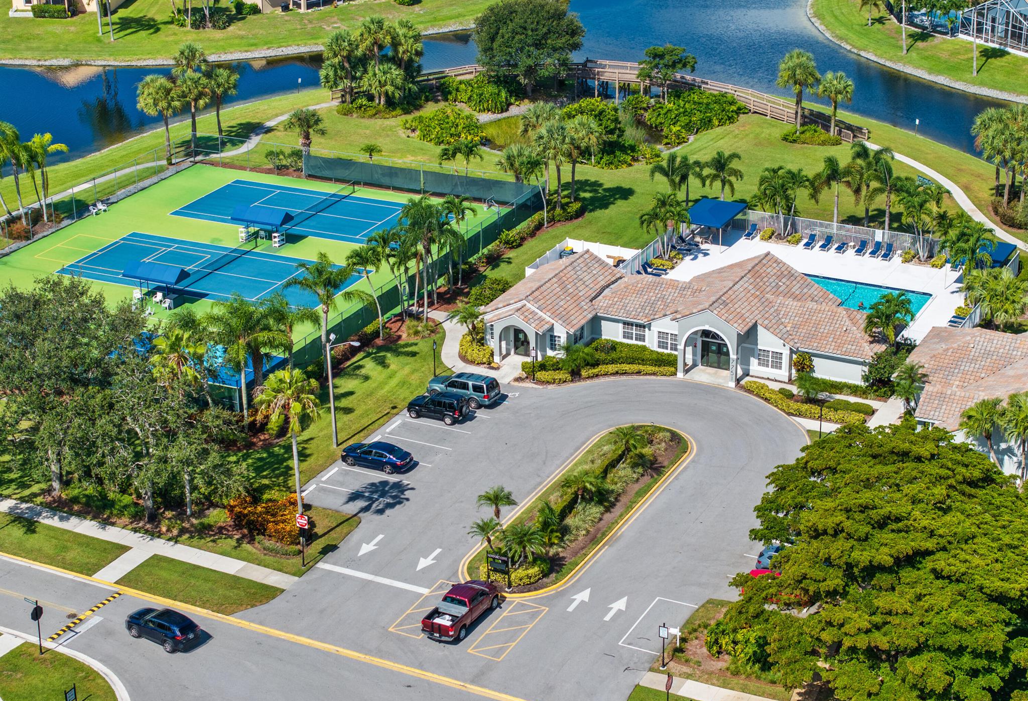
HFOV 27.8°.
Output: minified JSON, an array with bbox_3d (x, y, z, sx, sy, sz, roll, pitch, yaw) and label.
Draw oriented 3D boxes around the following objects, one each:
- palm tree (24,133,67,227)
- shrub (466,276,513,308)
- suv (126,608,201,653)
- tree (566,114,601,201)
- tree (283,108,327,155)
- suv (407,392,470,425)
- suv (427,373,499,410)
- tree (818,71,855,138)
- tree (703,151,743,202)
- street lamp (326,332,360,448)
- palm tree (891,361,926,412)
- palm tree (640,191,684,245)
[{"bbox_3d":[-40.352,-14.995,180.380,3.788,8.093,3.788,-1,22,0],"label":"palm tree"},{"bbox_3d":[-1.413,-4.548,160.799,2.900,1.600,3.200,10,25,24],"label":"shrub"},{"bbox_3d":[-19.175,14.978,113.362,4.600,1.690,1.860,16,28,34],"label":"suv"},{"bbox_3d":[6.083,-16.785,182.751,3.455,8.097,3.455,-1,22,0],"label":"tree"},{"bbox_3d":[-19.213,-19.191,191.809,3.800,6.350,3.800,-1,22,0],"label":"tree"},{"bbox_3d":[-5.103,3.724,140.009,4.430,1.790,1.830,10,25,25],"label":"suv"},{"bbox_3d":[-3.550,2.500,142.557,5.230,1.950,2.030,10,25,24],"label":"suv"},{"bbox_3d":[30.978,-23.509,200.361,3.400,6.710,3.400,10,25,24],"label":"tree"},{"bbox_3d":[18.041,-14.406,178.909,3.500,5.600,3.500,2,23,6],"label":"tree"},{"bbox_3d":[-10.859,2.813,134.542,2.416,8.000,0.600,10,25,24],"label":"street lamp"},{"bbox_3d":[26.440,2.575,139.129,2.400,3.950,2.400,4,23,11],"label":"palm tree"},{"bbox_3d":[12.304,-10.199,169.561,4.238,5.810,4.238,-1,22,0],"label":"palm tree"}]

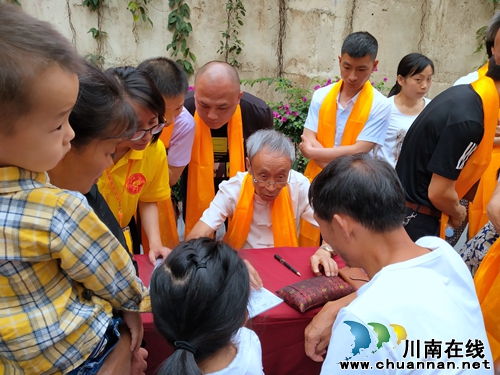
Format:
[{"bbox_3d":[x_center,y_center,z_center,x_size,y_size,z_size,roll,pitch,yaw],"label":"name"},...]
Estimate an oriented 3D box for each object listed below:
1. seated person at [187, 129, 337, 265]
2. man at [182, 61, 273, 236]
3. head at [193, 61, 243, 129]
[{"bbox_3d":[0.035,0.375,1.780,0.570,1.240,0.680,0,13,-6],"label":"seated person"},{"bbox_3d":[-0.110,0.200,2.000,0.560,1.500,0.500,3,13,6],"label":"man"},{"bbox_3d":[-0.130,-0.371,1.730,0.190,0.255,0.225,5,38,16],"label":"head"}]

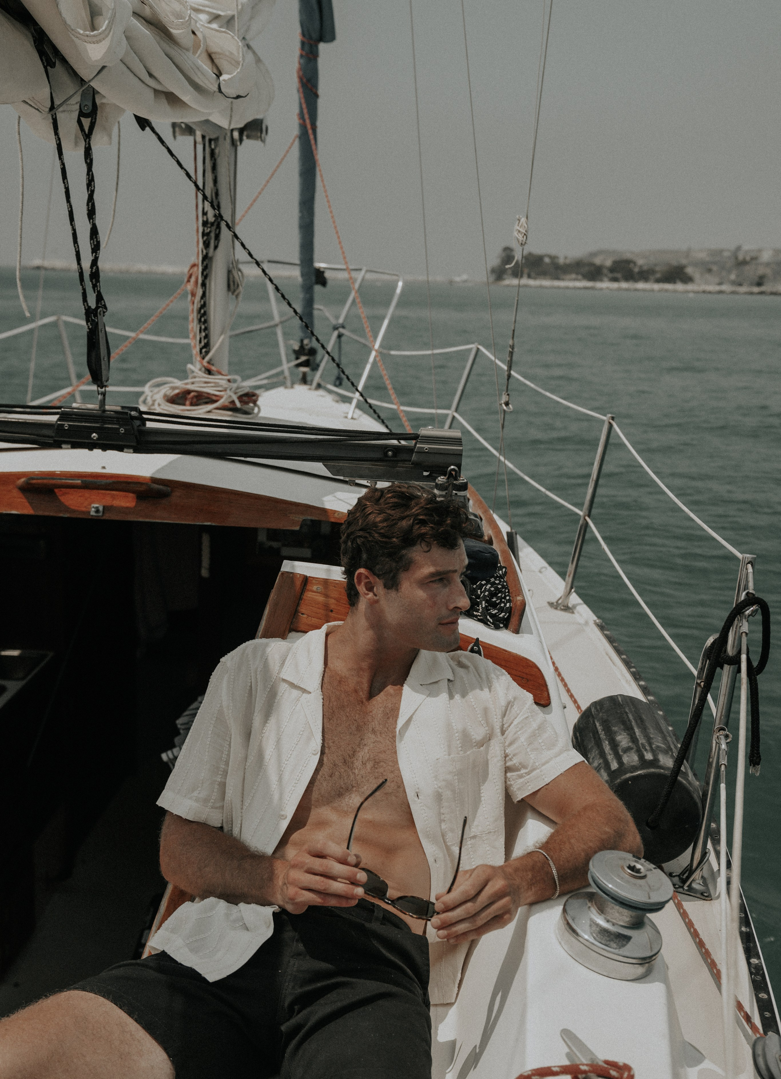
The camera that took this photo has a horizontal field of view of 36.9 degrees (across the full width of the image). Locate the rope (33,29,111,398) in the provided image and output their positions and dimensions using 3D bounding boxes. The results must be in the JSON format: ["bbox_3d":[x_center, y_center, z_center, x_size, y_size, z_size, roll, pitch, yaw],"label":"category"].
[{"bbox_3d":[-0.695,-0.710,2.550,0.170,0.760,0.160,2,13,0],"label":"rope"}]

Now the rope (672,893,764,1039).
[{"bbox_3d":[0.525,0.680,1.897,0.025,0.025,0.450,1,10,-3],"label":"rope"}]

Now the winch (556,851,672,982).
[{"bbox_3d":[0.315,0.511,1.615,0.145,0.120,0.145,15,17,0],"label":"winch"}]

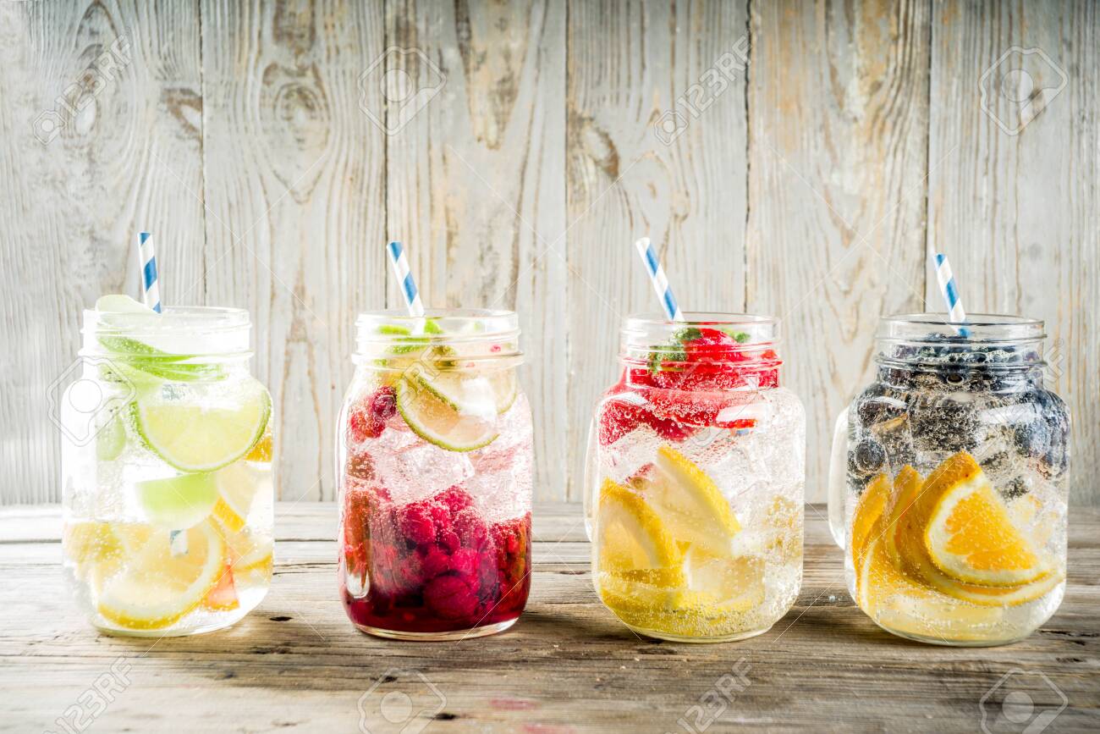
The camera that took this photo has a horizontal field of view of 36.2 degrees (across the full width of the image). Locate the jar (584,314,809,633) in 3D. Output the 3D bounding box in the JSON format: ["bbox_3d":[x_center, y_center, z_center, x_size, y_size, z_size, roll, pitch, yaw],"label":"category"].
[{"bbox_3d":[0.055,0.044,0.734,0.084,0.133,0.116,-4,6,-36],"label":"jar"}]

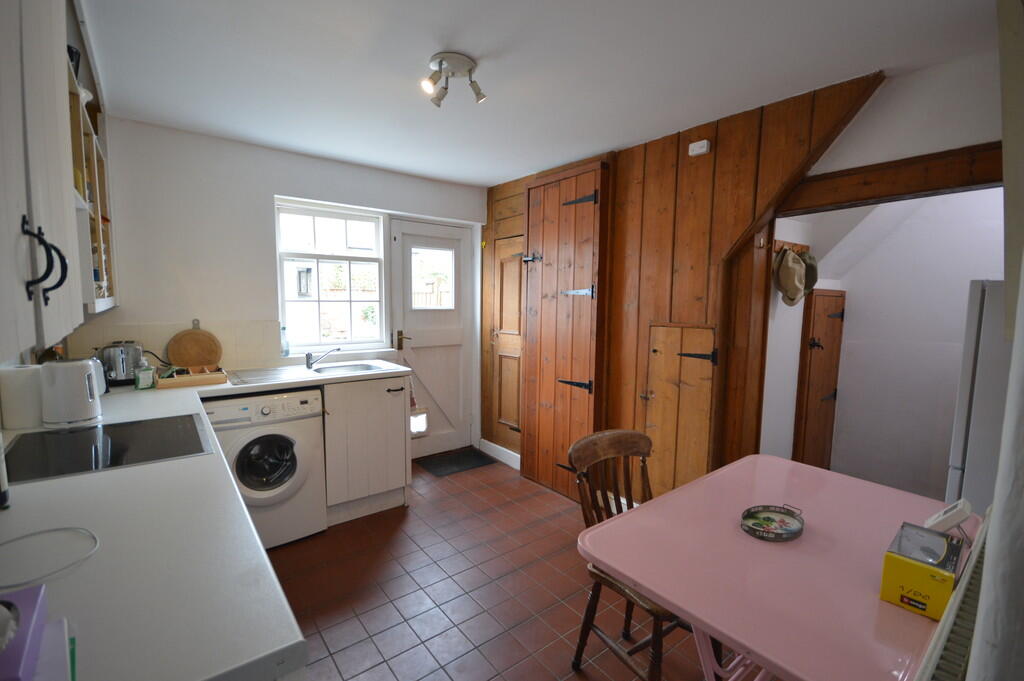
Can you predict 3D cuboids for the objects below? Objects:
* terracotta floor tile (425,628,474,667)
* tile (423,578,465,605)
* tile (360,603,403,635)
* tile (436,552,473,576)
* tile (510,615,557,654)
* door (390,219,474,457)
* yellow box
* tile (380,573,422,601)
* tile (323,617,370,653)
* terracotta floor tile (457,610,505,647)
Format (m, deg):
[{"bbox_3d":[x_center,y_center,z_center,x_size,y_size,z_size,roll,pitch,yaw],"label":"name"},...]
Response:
[{"bbox_3d":[-0.247,1.215,1.689,0.150,0.012,0.150,-4,7,-39],"label":"terracotta floor tile"},{"bbox_3d":[-0.325,1.208,2.046,0.149,0.012,0.149,-3,7,-38],"label":"tile"},{"bbox_3d":[-0.562,1.206,1.843,0.149,0.012,0.149,-3,6,-38],"label":"tile"},{"bbox_3d":[-0.294,1.188,2.251,0.149,0.012,0.149,-3,6,-38],"label":"tile"},{"bbox_3d":[0.089,1.223,1.768,0.149,0.013,0.149,-3,6,-38],"label":"tile"},{"bbox_3d":[-0.701,0.012,3.827,0.790,2.040,0.045,-3,6,-37],"label":"door"},{"bbox_3d":[0.934,0.516,0.967,0.218,0.106,0.106,-4,7,-40],"label":"yellow box"},{"bbox_3d":[-0.534,1.184,2.042,0.150,0.012,0.150,-4,7,-39],"label":"tile"},{"bbox_3d":[-0.681,1.214,1.746,0.149,0.013,0.149,-3,6,-38],"label":"tile"},{"bbox_3d":[-0.130,1.231,1.816,0.149,0.012,0.149,-3,7,-38],"label":"terracotta floor tile"}]

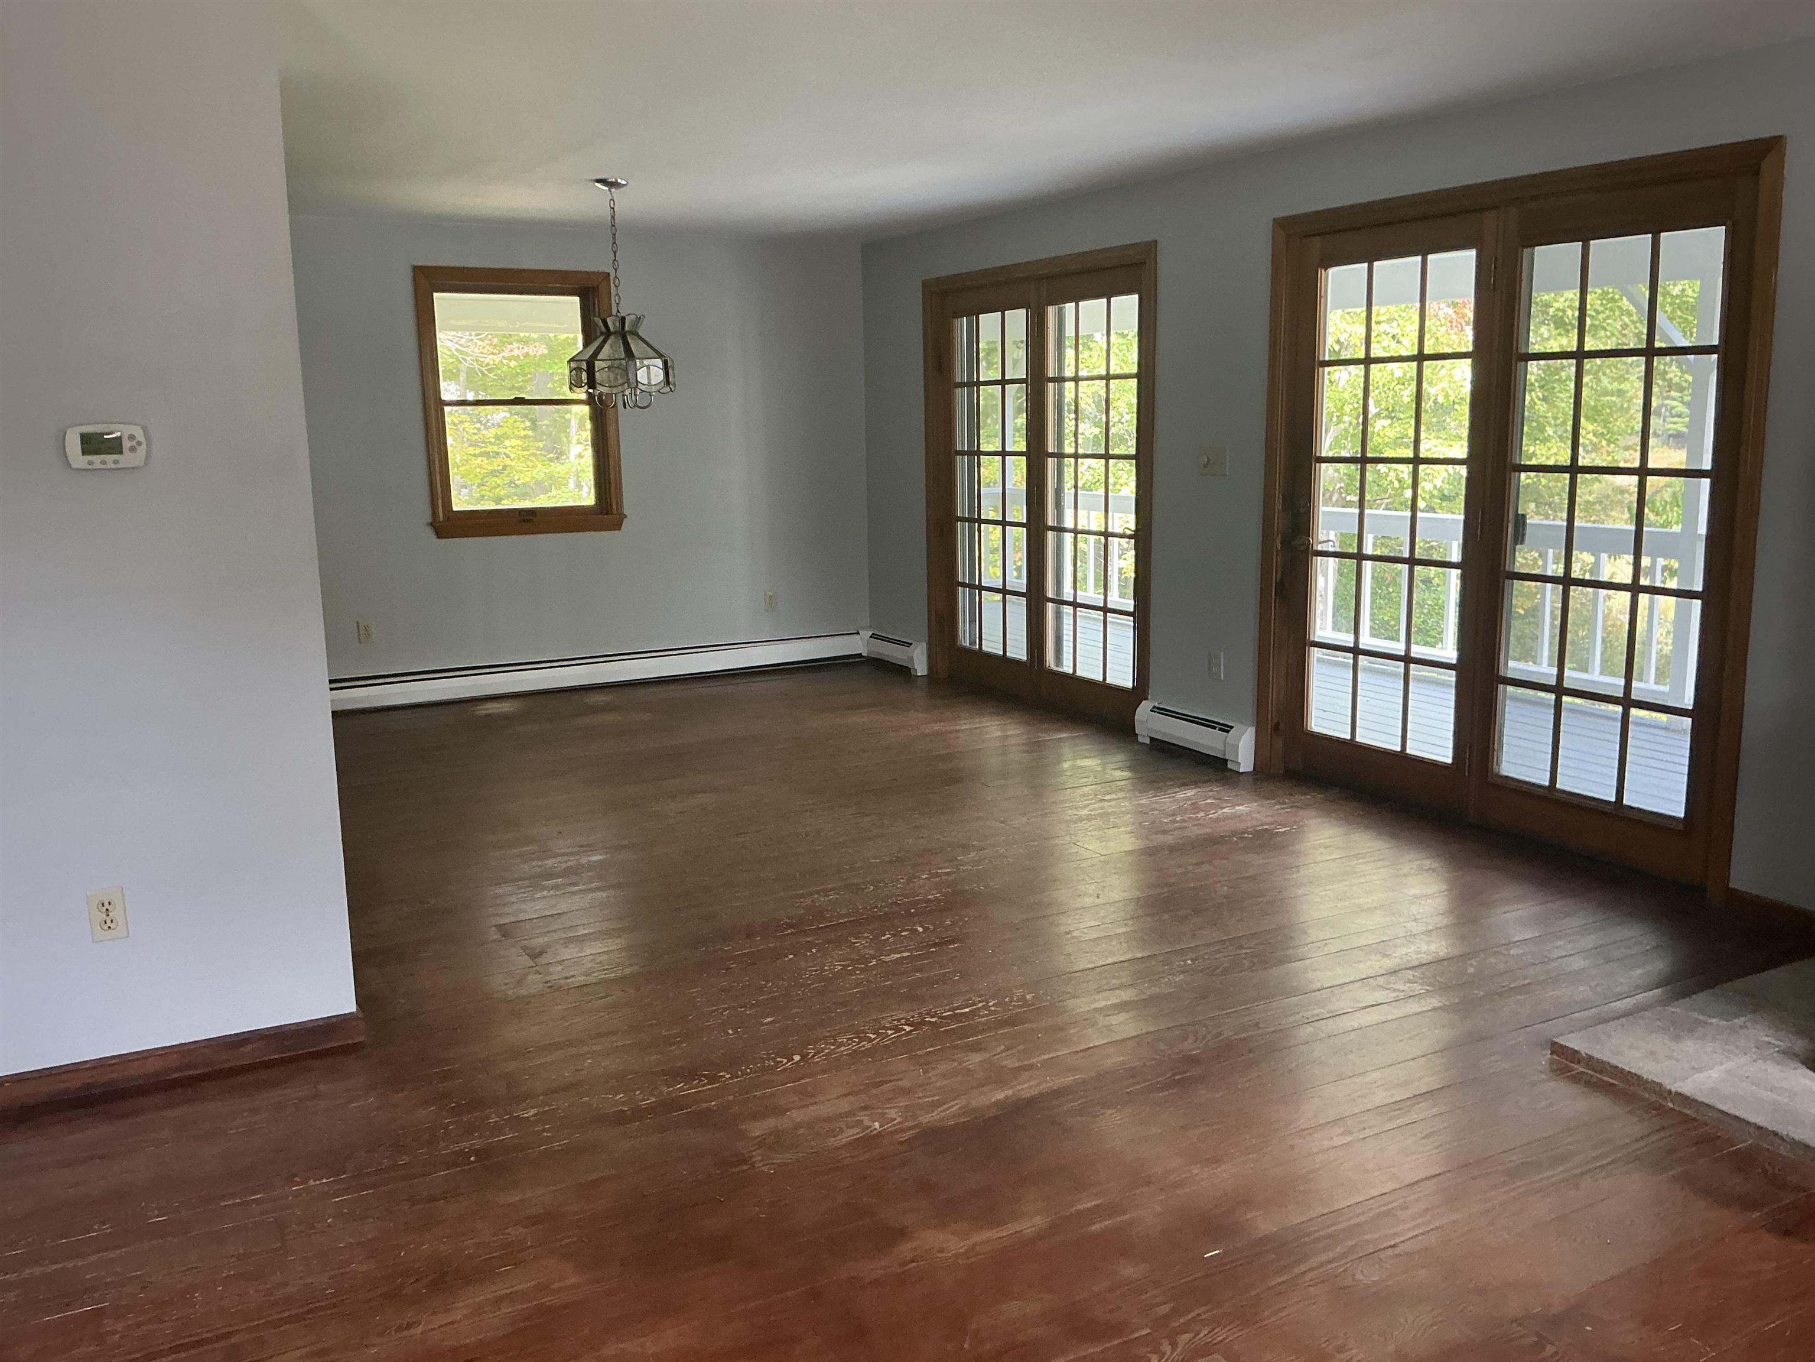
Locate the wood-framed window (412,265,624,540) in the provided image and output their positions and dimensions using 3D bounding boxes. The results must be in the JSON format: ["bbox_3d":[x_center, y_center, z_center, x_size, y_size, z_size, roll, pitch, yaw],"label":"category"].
[{"bbox_3d":[-1.953,-1.403,7.461,1.014,1.322,0.090,-7,12,-30],"label":"wood-framed window"}]

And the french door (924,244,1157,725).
[{"bbox_3d":[0.613,-0.932,7.154,0.120,2.130,1.892,-7,12,-30],"label":"french door"}]

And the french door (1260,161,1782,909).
[{"bbox_3d":[1.919,-0.546,4.951,0.120,2.143,1.919,-7,12,-30],"label":"french door"}]

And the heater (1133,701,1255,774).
[{"bbox_3d":[1.206,0.228,6.207,0.072,0.180,0.662,-7,12,-30],"label":"heater"}]

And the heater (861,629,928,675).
[{"bbox_3d":[-0.086,-0.161,8.385,0.072,0.180,0.660,-7,12,-30],"label":"heater"}]

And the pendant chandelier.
[{"bbox_3d":[-1.189,-1.569,6.001,0.440,0.902,0.440,-7,12,-30],"label":"pendant chandelier"}]

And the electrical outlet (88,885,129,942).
[{"bbox_3d":[-1.740,0.508,3.197,0.070,0.114,0.008,-7,12,-30],"label":"electrical outlet"}]

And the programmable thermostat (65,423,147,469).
[{"bbox_3d":[-1.664,-0.485,3.047,0.148,0.090,0.036,-7,12,-30],"label":"programmable thermostat"}]

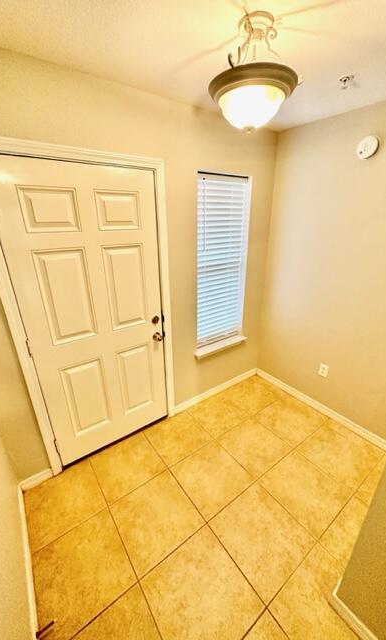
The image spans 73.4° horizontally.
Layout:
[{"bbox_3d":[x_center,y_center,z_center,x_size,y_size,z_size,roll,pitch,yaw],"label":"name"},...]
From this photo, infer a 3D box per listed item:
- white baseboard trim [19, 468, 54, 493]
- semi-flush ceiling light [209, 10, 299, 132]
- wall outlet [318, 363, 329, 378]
[{"bbox_3d":[-1.112,1.147,1.835,0.200,0.082,0.015,-16,27,-33],"label":"white baseboard trim"},{"bbox_3d":[0.236,-0.946,1.028,0.350,0.338,0.350,-16,27,-33],"label":"semi-flush ceiling light"},{"bbox_3d":[1.210,0.459,2.392,0.007,0.117,0.071,-16,27,-33],"label":"wall outlet"}]

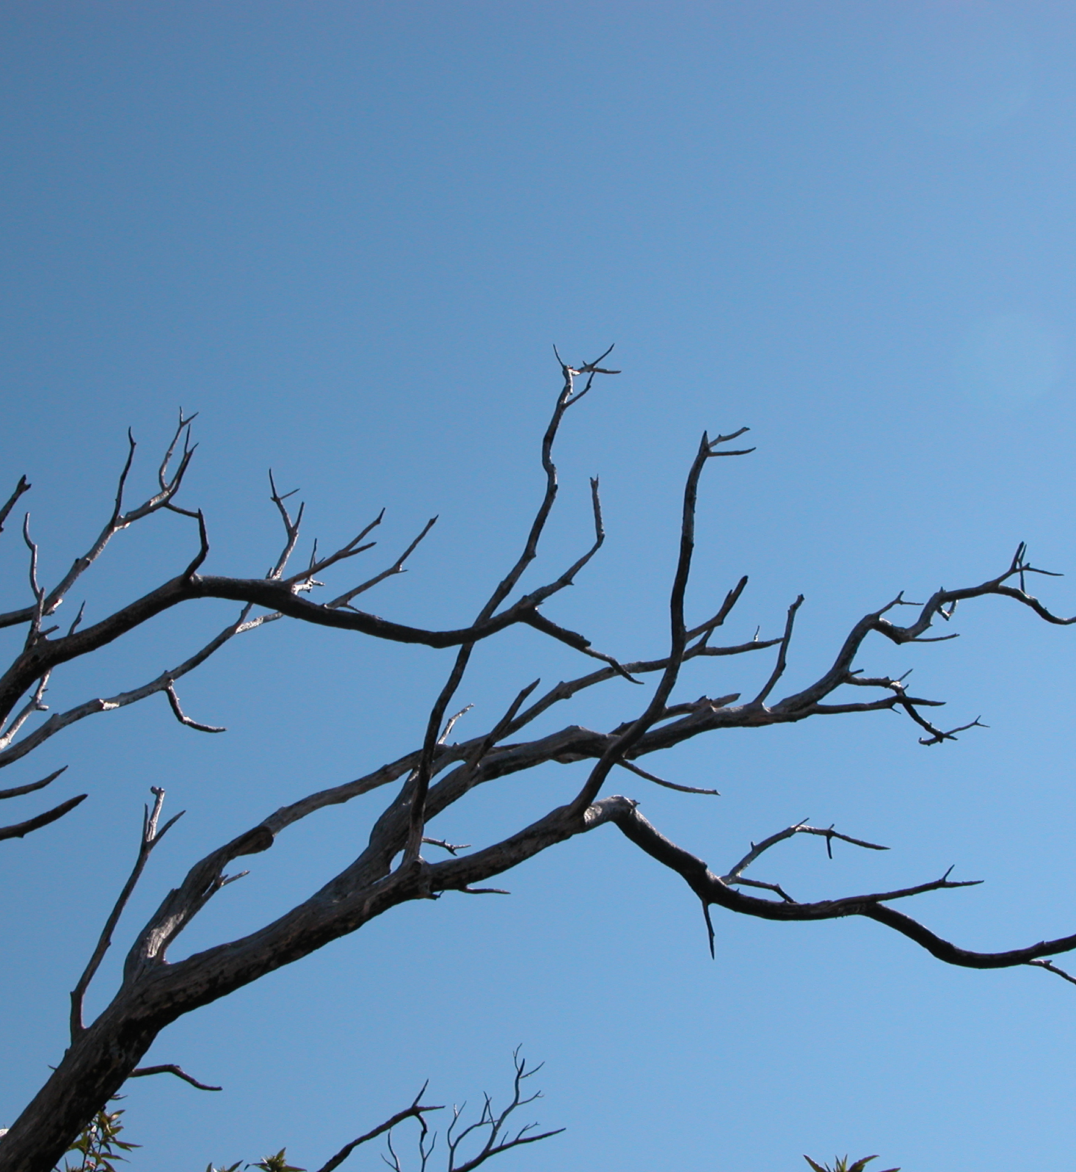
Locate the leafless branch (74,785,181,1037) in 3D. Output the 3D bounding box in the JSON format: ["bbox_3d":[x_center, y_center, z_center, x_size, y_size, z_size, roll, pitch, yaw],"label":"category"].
[{"bbox_3d":[-0.843,0.672,5.000,0.225,0.510,0.160,0,-20,0],"label":"leafless branch"}]

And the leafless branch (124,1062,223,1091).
[{"bbox_3d":[-0.746,1.008,5.000,0.193,0.060,0.090,0,-20,0],"label":"leafless branch"}]

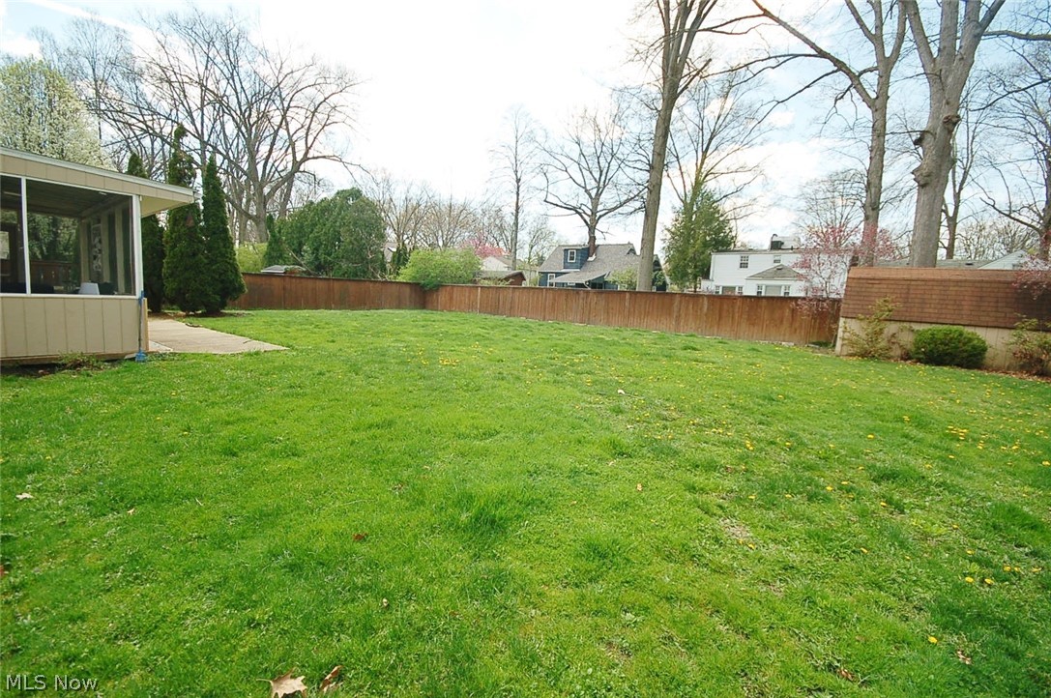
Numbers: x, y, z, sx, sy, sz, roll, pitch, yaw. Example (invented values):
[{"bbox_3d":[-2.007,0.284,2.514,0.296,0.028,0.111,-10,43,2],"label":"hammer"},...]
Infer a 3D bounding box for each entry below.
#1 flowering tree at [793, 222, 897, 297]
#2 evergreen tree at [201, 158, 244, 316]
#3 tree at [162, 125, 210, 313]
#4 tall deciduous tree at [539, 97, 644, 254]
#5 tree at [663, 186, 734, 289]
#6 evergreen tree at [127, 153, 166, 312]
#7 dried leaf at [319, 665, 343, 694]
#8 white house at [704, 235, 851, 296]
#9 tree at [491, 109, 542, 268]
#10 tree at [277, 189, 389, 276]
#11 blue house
[{"bbox_3d":[12.347,-2.424,17.055,3.539,4.695,3.362,8,9,35],"label":"flowering tree"},{"bbox_3d":[-12.582,-4.655,18.132,1.571,6.470,1.524,-2,9,-34],"label":"evergreen tree"},{"bbox_3d":[-14.008,-5.281,18.061,1.634,7.593,1.585,-3,9,-37],"label":"tree"},{"bbox_3d":[7.716,-16.541,51.267,11.893,23.517,11.536,4,7,7],"label":"tall deciduous tree"},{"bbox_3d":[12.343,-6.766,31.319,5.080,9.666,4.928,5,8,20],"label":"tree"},{"bbox_3d":[-15.712,-4.773,18.137,1.437,6.405,1.393,-4,10,-40],"label":"evergreen tree"},{"bbox_3d":[-0.739,1.254,1.665,0.060,0.050,0.102,7,8,30],"label":"dried leaf"},{"bbox_3d":[22.868,-6.117,39.889,10.500,7.200,8.600,7,9,32],"label":"white house"},{"bbox_3d":[-1.106,-16.138,50.364,5.750,22.108,5.577,2,7,-2],"label":"tree"},{"bbox_3d":[-14.382,-7.556,32.391,7.601,8.417,7.221,-1,8,-24],"label":"tree"},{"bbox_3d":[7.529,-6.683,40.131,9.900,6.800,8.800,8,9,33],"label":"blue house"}]

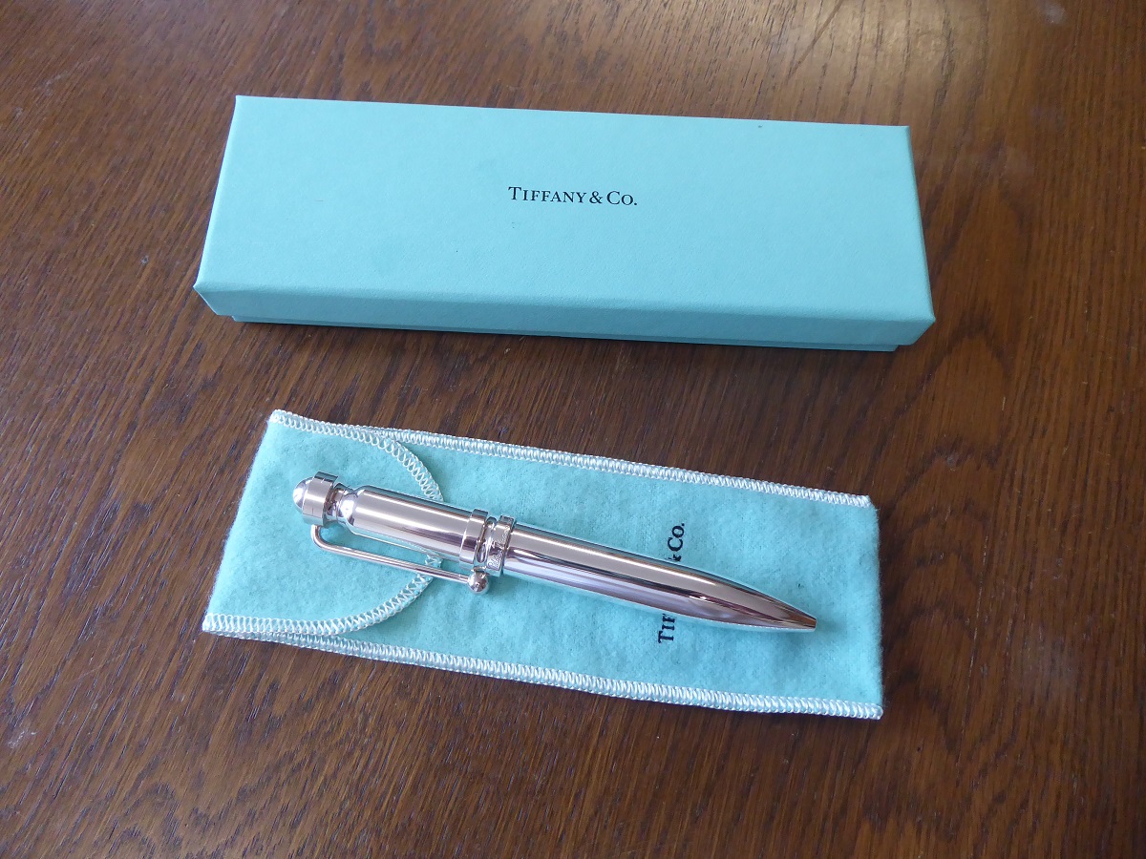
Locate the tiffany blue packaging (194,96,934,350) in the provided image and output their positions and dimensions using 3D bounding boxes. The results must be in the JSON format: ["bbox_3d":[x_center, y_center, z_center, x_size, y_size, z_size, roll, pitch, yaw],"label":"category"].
[{"bbox_3d":[-0.001,-0.055,0.226,0.184,0.022,0.060,2,69,-1],"label":"tiffany blue packaging"}]

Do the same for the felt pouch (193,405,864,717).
[{"bbox_3d":[-0.004,0.032,0.203,0.158,0.004,0.055,7,69,1],"label":"felt pouch"}]

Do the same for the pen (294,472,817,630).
[{"bbox_3d":[-0.006,0.032,0.193,0.126,0.015,0.020,13,70,3],"label":"pen"}]

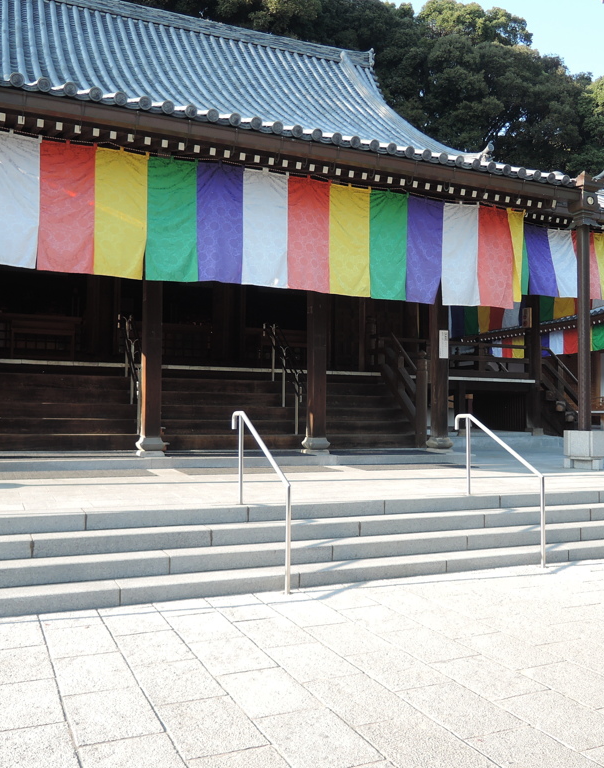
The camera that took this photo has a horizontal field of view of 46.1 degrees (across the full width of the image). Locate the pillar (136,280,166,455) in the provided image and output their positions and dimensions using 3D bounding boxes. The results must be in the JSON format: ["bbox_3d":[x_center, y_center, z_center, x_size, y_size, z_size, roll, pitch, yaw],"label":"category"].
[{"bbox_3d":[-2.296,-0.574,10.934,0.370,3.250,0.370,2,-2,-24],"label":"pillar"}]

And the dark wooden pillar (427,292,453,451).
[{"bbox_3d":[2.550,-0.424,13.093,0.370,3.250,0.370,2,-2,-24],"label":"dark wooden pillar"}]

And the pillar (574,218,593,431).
[{"bbox_3d":[4.705,-0.941,11.825,0.180,3.450,0.180,2,-2,-24],"label":"pillar"}]

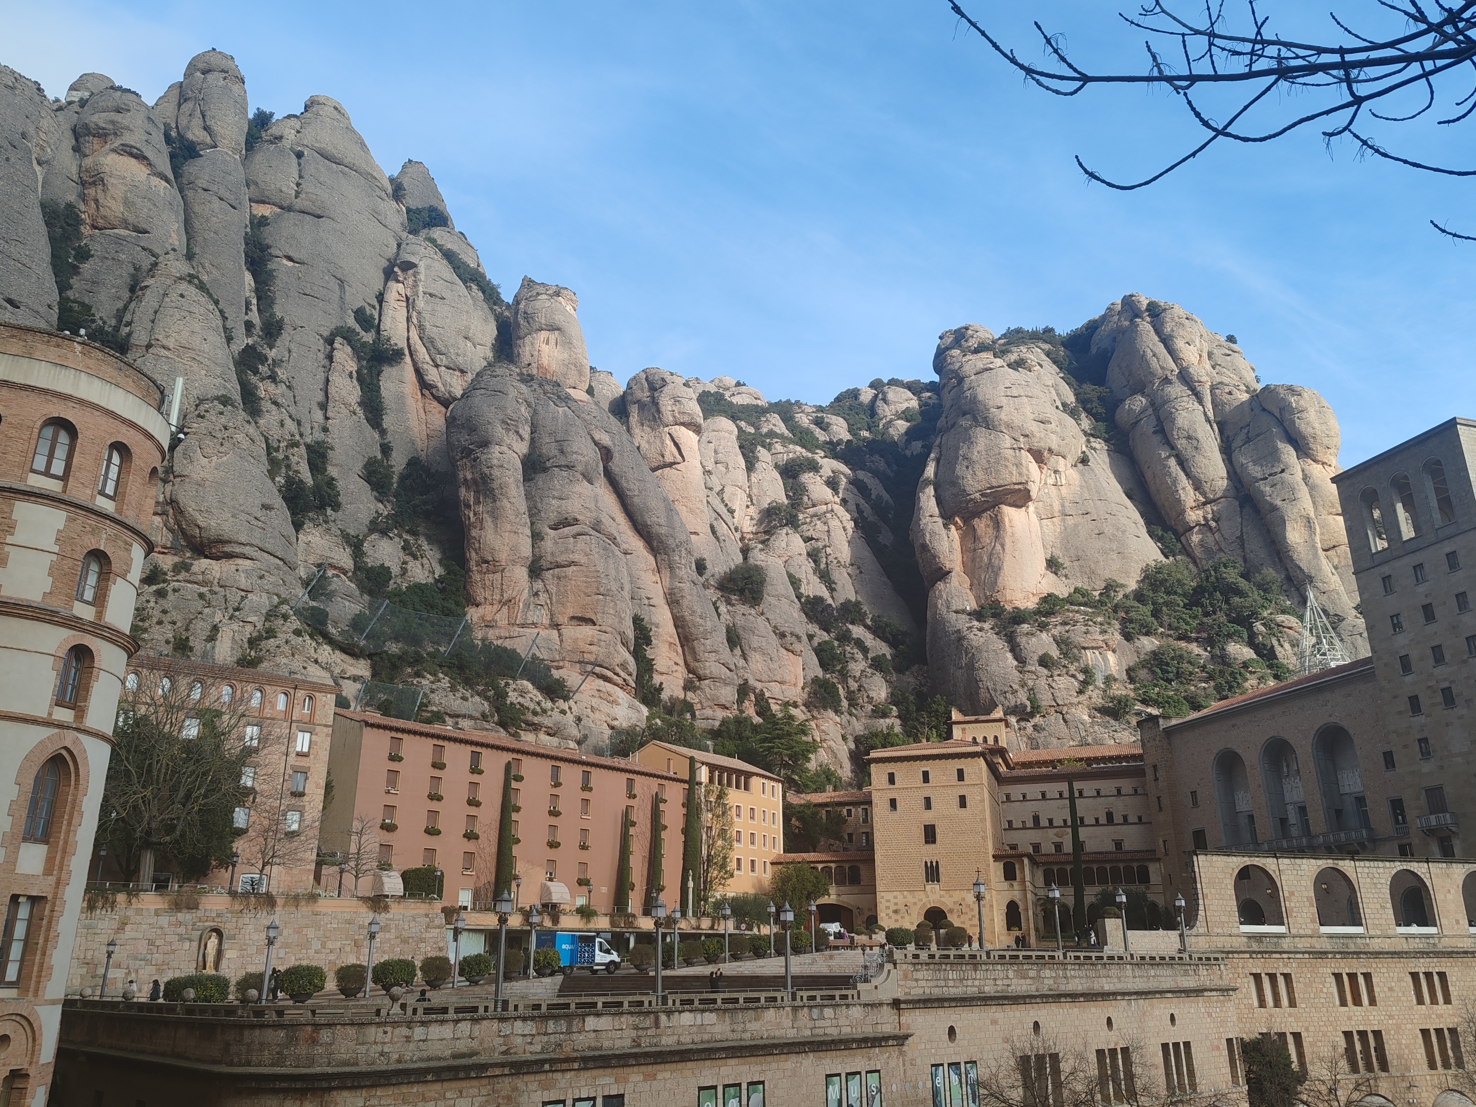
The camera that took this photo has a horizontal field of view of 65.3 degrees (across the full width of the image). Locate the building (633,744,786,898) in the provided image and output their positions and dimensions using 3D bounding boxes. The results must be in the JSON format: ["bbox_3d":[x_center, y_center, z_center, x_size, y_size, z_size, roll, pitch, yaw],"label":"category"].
[{"bbox_3d":[-4.324,33.804,138.347,13.000,20.361,17.305,-15,-24,34],"label":"building"}]

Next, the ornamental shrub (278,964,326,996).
[{"bbox_3d":[-21.491,21.007,56.763,2.148,1.495,2.261,-15,-24,35],"label":"ornamental shrub"}]

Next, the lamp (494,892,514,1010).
[{"bbox_3d":[-8.632,14.551,42.153,0.500,4.150,0.500,-15,-24,35],"label":"lamp"}]

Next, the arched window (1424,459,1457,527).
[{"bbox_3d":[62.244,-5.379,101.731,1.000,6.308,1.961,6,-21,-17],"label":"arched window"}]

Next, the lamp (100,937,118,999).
[{"bbox_3d":[-38.841,25.853,70.877,0.520,4.200,0.520,-15,-25,34],"label":"lamp"}]

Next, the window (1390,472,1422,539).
[{"bbox_3d":[62.373,-4.396,106.829,1.000,6.400,2.350,7,-21,-19],"label":"window"}]

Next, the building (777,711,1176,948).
[{"bbox_3d":[27.426,31.777,133.465,39.695,27.019,24.000,-7,-21,17],"label":"building"}]

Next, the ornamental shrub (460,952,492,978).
[{"bbox_3d":[-14.776,23.238,64.988,1.888,1.287,1.888,4,-20,-11],"label":"ornamental shrub"}]

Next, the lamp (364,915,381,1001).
[{"bbox_3d":[-19.738,21.741,61.978,0.520,4.200,0.520,-15,-25,34],"label":"lamp"}]

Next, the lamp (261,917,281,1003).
[{"bbox_3d":[-23.633,20.610,58.017,0.520,4.200,0.520,-15,-25,34],"label":"lamp"}]

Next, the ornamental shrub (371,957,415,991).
[{"bbox_3d":[-18.119,22.162,60.704,2.372,1.485,2.100,5,-20,-15],"label":"ornamental shrub"}]

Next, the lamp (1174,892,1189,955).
[{"bbox_3d":[28.650,24.031,74.061,0.520,4.200,0.520,17,-27,-40],"label":"lamp"}]

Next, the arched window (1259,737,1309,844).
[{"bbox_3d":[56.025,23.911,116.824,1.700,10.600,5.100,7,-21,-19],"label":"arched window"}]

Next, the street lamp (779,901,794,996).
[{"bbox_3d":[2.227,17.466,50.669,0.500,4.150,0.500,-15,-24,35],"label":"street lamp"}]

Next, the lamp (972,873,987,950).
[{"bbox_3d":[12.659,18.804,59.638,0.500,4.000,0.500,17,-26,-40],"label":"lamp"}]

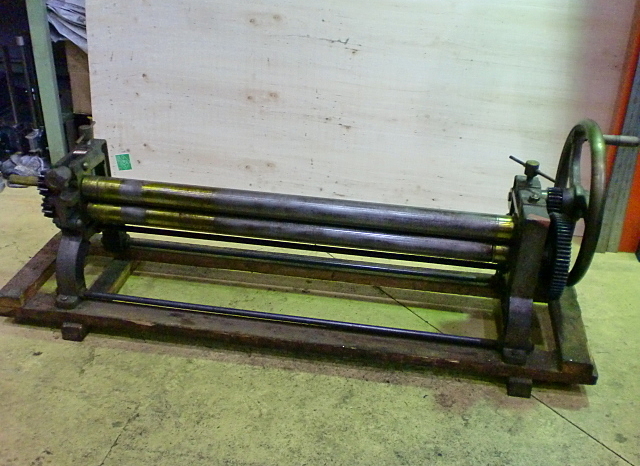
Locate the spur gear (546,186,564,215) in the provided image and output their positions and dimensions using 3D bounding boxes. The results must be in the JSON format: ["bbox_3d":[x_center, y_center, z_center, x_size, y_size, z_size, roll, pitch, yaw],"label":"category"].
[{"bbox_3d":[0.582,-0.078,1.602,0.038,0.068,0.068,6,28,7],"label":"spur gear"}]

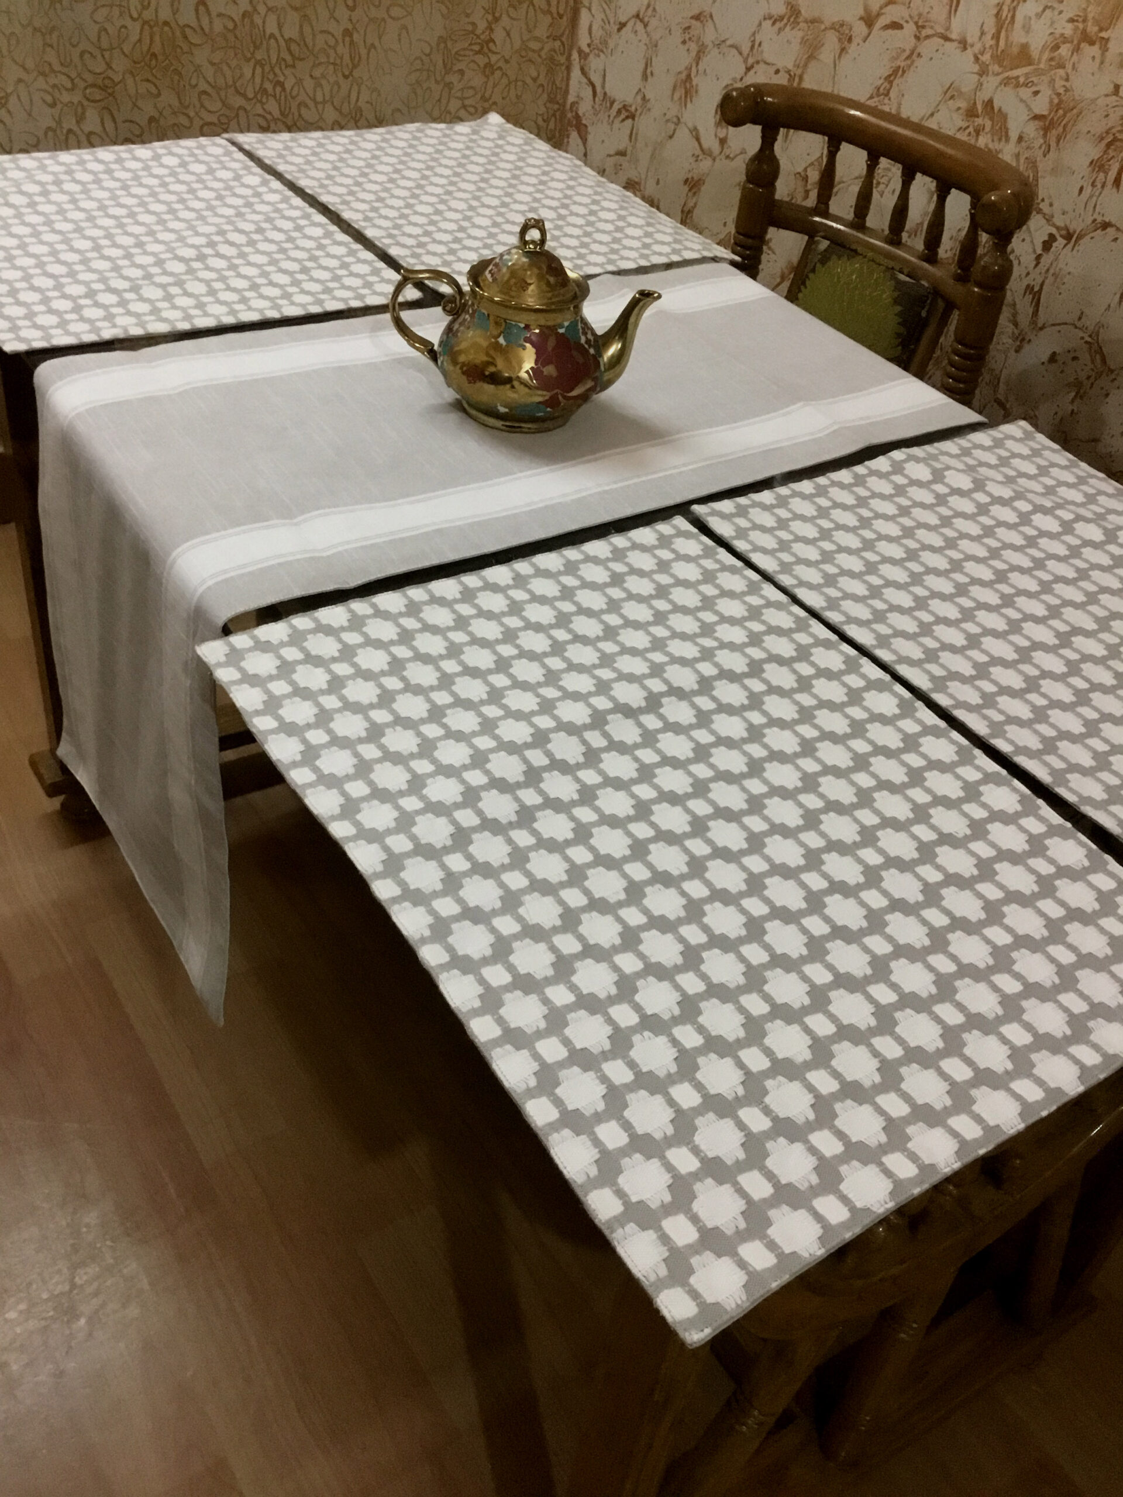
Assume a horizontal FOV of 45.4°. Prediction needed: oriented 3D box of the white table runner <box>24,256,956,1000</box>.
[{"bbox_3d":[-0.044,-0.145,1.282,0.777,0.410,0.396,-20,48,-30],"label":"white table runner"}]

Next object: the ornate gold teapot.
[{"bbox_3d":[-0.031,-0.349,1.085,0.216,0.160,0.128,3,41,-8],"label":"ornate gold teapot"}]

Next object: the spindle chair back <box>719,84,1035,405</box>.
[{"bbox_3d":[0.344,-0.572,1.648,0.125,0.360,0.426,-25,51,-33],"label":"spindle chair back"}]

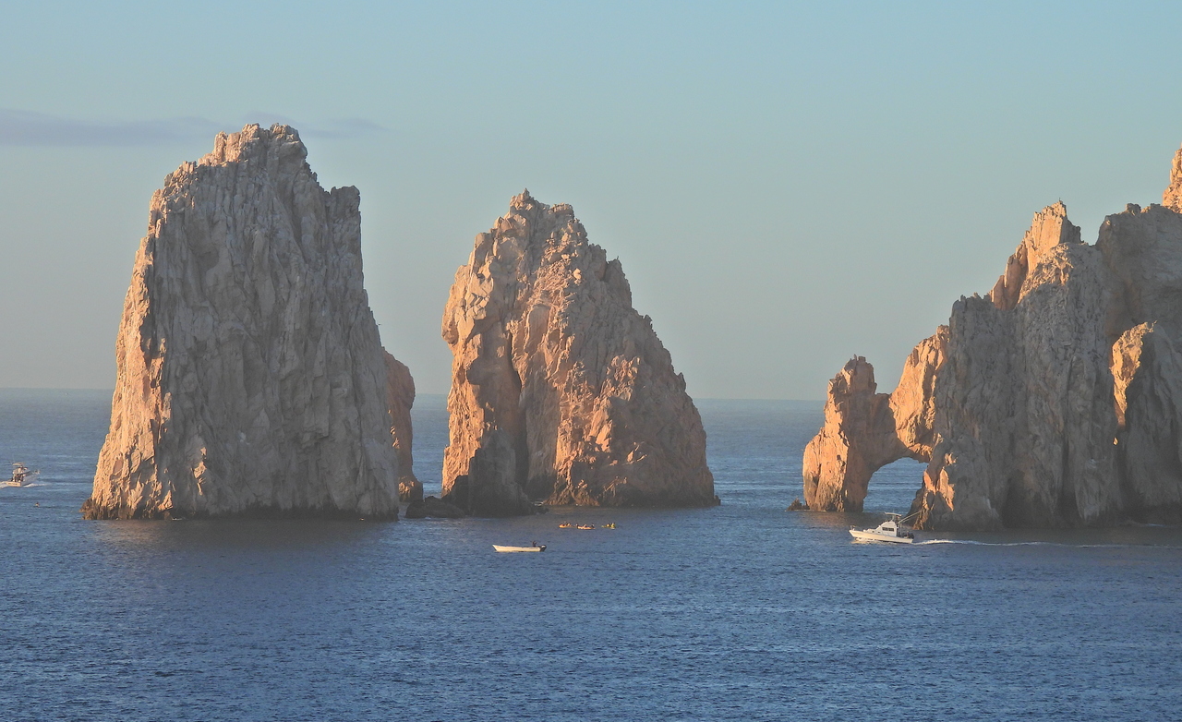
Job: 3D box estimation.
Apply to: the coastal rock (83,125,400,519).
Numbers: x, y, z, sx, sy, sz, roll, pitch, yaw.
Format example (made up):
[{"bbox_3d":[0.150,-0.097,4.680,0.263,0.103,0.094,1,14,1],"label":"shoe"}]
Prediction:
[{"bbox_3d":[-63.223,-7.099,1050.000,56.850,71.160,46.000,1,0,0],"label":"coastal rock"}]

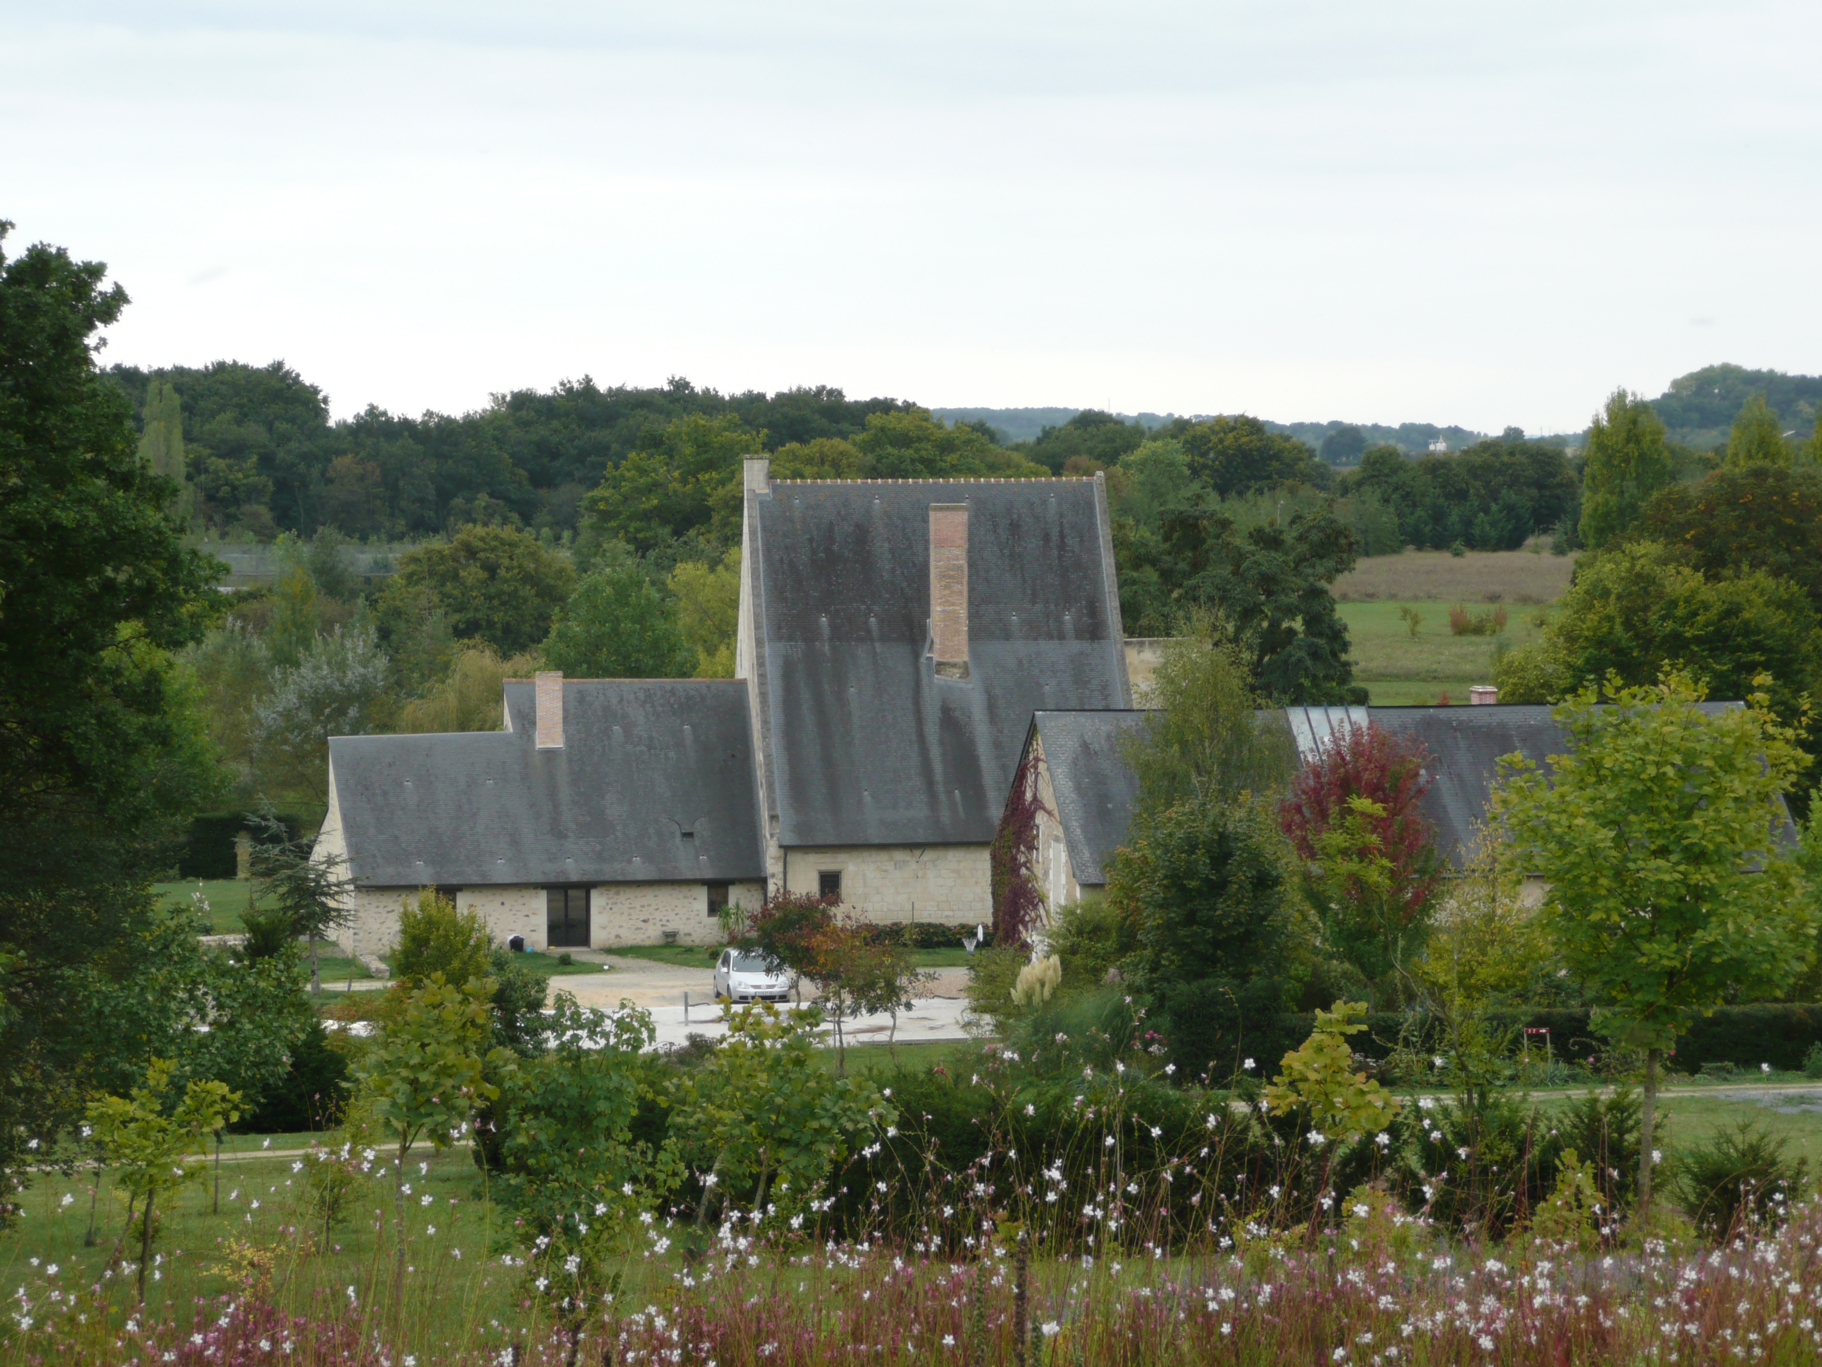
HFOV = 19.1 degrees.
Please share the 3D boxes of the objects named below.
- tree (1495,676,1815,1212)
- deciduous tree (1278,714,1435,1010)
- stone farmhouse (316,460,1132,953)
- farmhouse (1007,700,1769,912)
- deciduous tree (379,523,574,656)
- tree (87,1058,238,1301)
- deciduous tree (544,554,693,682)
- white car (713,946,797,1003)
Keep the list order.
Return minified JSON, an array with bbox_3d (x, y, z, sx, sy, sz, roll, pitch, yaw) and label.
[{"bbox_3d":[9.338,3.294,68.000,4.000,6.800,3.900,0,3,0],"label":"tree"},{"bbox_3d":[12.114,5.118,146.000,4.300,8.200,4.200,0,3,0],"label":"deciduous tree"},{"bbox_3d":[-5.900,0.260,179.800,25.800,15.400,14.500,-1,3,-9],"label":"stone farmhouse"},{"bbox_3d":[14.886,4.643,164.944,22.500,7.900,9.700,-1,3,-12],"label":"farmhouse"},{"bbox_3d":[-24.809,-3.663,310.252,11.200,11.000,10.500,0,3,0],"label":"deciduous tree"},{"bbox_3d":[-7.872,5.208,57.000,1.650,2.600,1.600,0,3,0],"label":"tree"},{"bbox_3d":[-12.934,-0.345,240.243,7.200,10.600,7.000,0,3,0],"label":"deciduous tree"},{"bbox_3d":[-4.628,8.334,154.600,1.770,1.490,4.200,-1,3,-10],"label":"white car"}]

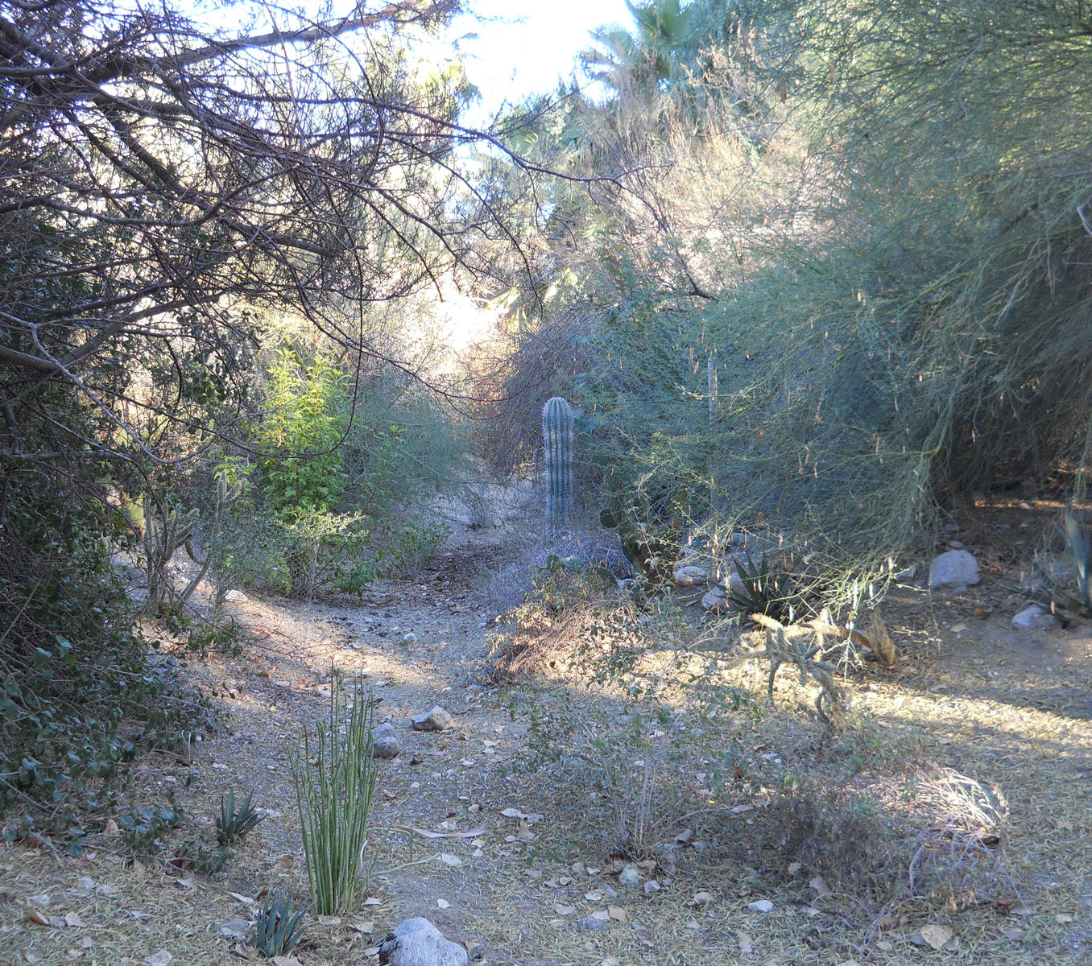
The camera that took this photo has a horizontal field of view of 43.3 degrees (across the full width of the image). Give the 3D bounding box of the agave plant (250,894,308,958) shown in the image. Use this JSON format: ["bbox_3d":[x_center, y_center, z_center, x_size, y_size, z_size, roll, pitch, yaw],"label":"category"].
[{"bbox_3d":[-0.771,1.288,3.983,0.163,0.150,0.147,0,2,-11],"label":"agave plant"}]

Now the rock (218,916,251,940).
[{"bbox_3d":[-0.934,1.334,4.128,0.094,0.047,0.080,0,2,-13],"label":"rock"}]

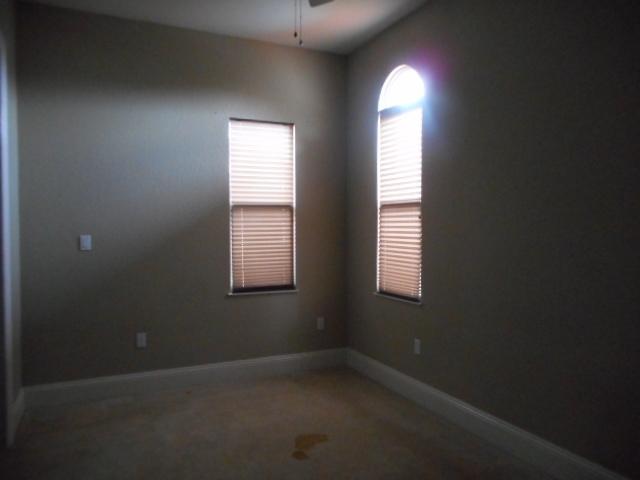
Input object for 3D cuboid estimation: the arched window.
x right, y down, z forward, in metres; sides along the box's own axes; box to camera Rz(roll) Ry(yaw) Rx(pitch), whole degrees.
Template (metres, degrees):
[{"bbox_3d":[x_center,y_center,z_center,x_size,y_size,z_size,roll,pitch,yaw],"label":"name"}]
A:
[{"bbox_3d":[0.655,-0.459,3.760,0.090,1.855,0.625,-1,1,-25],"label":"arched window"}]

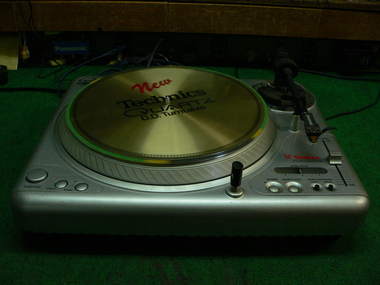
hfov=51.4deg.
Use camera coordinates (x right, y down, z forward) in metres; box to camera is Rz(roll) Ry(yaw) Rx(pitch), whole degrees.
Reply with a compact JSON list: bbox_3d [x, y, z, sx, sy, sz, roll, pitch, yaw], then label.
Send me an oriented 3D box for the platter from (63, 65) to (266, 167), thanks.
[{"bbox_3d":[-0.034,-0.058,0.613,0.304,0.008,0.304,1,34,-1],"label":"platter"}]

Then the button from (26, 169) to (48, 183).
[{"bbox_3d":[-0.194,0.042,0.501,0.025,0.005,0.025,1,34,-1],"label":"button"}]

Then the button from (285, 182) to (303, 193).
[{"bbox_3d":[0.131,0.057,0.498,0.021,0.005,0.021,1,34,-1],"label":"button"}]

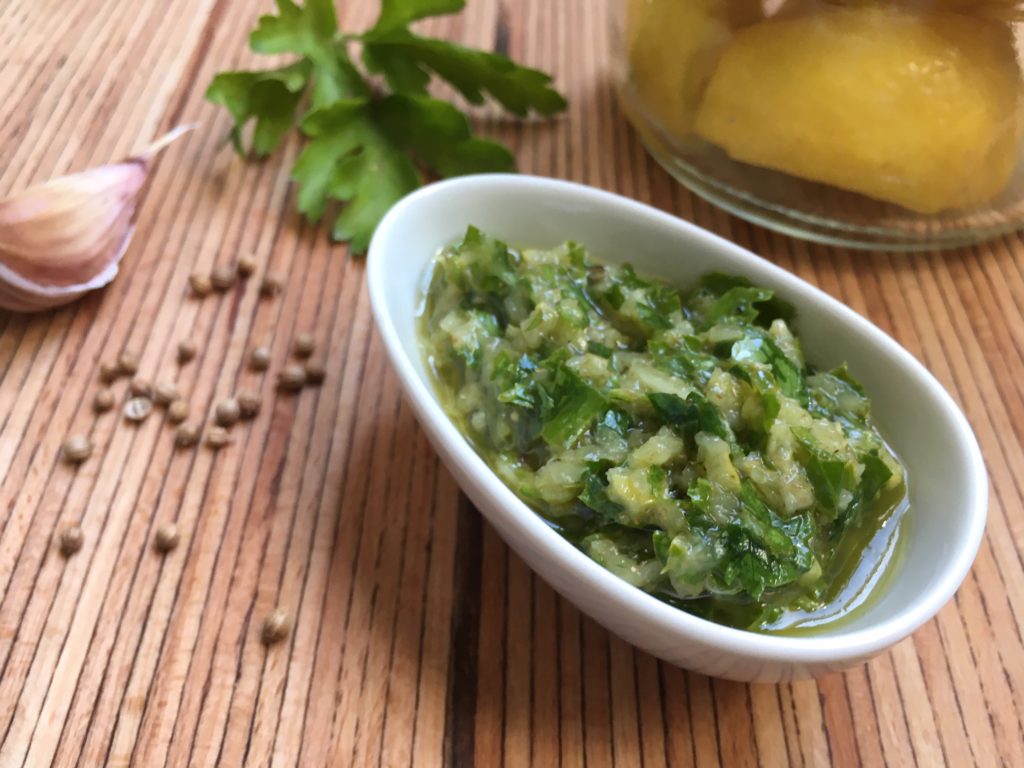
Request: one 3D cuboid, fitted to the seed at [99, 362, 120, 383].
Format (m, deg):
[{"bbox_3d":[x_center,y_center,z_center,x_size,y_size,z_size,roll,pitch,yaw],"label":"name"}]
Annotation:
[{"bbox_3d":[-0.075,-0.002,0.160,0.004,0.004,0.004,0,52,2],"label":"seed"}]

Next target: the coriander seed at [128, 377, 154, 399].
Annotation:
[{"bbox_3d":[-0.068,0.001,0.157,0.004,0.004,0.004,0,52,2],"label":"coriander seed"}]

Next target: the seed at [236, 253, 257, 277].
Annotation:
[{"bbox_3d":[-0.055,-0.025,0.176,0.004,0.004,0.004,0,52,2],"label":"seed"}]

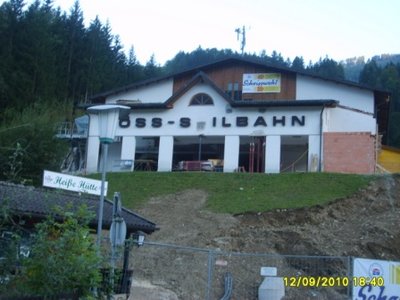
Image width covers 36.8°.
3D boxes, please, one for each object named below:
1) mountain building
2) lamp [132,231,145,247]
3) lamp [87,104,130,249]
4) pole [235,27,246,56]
[{"bbox_3d":[3.744,-1.754,54.969,25.428,9.912,17.000,0,-10,14],"label":"mountain building"},{"bbox_3d":[-1.479,2.140,14.500,0.270,0.390,0.270,-5,-12,36],"label":"lamp"},{"bbox_3d":[-1.605,1.229,9.660,0.700,4.000,0.700,2,-10,0],"label":"lamp"},{"bbox_3d":[4.210,-11.195,62.000,1.100,3.100,0.900,0,-10,14],"label":"pole"}]

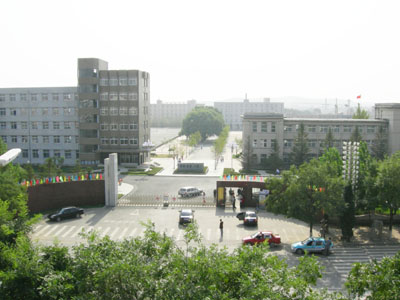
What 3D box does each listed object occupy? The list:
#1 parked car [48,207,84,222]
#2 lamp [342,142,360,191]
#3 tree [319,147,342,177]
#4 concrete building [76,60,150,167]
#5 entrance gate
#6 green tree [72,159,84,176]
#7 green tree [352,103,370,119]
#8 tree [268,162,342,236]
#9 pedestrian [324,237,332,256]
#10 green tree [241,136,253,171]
[{"bbox_3d":[-18.511,8.789,57.738,4.650,1.450,1.750,-4,7,-37],"label":"parked car"},{"bbox_3d":[21.487,3.732,58.551,2.400,9.500,2.400,0,5,0],"label":"lamp"},{"bbox_3d":[21.811,3.629,68.631,4.600,7.800,4.600,0,5,0],"label":"tree"},{"bbox_3d":[-23.585,-10.410,116.625,15.893,28.400,16.000,0,6,4],"label":"concrete building"},{"bbox_3d":[6.485,6.751,64.826,7.700,4.150,1.000,0,5,1],"label":"entrance gate"},{"bbox_3d":[-25.313,3.693,86.466,2.500,4.300,2.500,0,5,0],"label":"green tree"},{"bbox_3d":[48.916,-5.643,126.812,5.300,16.960,5.300,0,5,0],"label":"green tree"},{"bbox_3d":[12.797,5.806,49.322,9.000,9.000,8.000,0,5,0],"label":"tree"},{"bbox_3d":[13.367,10.062,43.091,0.550,1.720,0.400,-1,6,-10],"label":"pedestrian"},{"bbox_3d":[11.322,0.666,98.778,3.000,8.000,3.000,0,5,0],"label":"green tree"}]

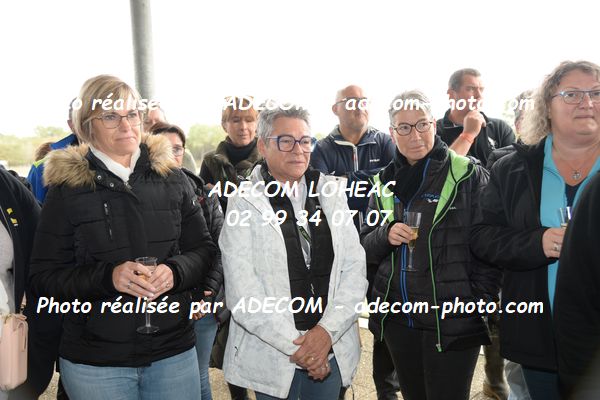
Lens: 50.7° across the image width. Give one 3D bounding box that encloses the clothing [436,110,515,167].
[{"bbox_3d":[0.920,-0.140,3.500,0.550,0.700,0.340,-2,5,-5],"label":"clothing"}]

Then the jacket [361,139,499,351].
[{"bbox_3d":[0.455,0.137,2.230,0.490,0.710,0.340,1,5,28],"label":"jacket"}]

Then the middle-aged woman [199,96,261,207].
[{"bbox_3d":[-0.275,0.360,2.970,0.500,1.670,0.360,-2,5,-10],"label":"middle-aged woman"}]

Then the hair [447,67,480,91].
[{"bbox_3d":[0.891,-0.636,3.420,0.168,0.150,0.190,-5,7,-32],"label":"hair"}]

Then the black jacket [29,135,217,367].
[{"bbox_3d":[-0.527,0.125,1.890,0.550,0.665,0.370,-4,5,-30],"label":"black jacket"}]

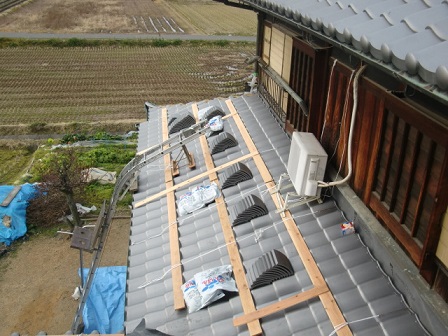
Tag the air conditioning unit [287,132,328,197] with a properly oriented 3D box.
[{"bbox_3d":[1.078,-0.064,6.450,0.274,0.562,0.814,2,24,-6],"label":"air conditioning unit"}]

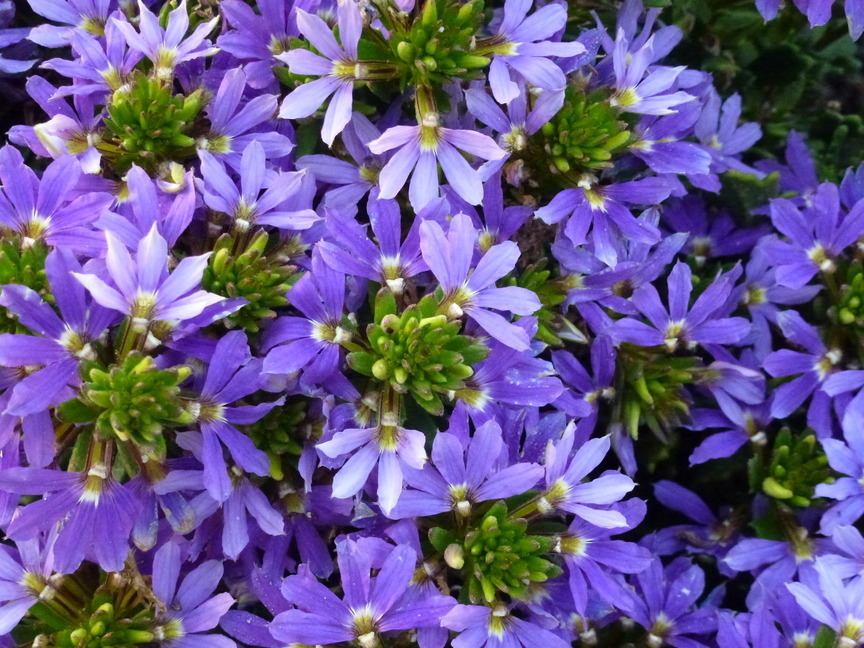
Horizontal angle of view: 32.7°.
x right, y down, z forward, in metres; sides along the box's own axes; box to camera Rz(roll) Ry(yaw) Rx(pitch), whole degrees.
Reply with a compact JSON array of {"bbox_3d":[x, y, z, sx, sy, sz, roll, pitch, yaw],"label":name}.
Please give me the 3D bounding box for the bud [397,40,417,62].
[{"bbox_3d":[-0.005,-0.057,0.310,0.004,0.005,0.004,-7,40,6],"label":"bud"}]

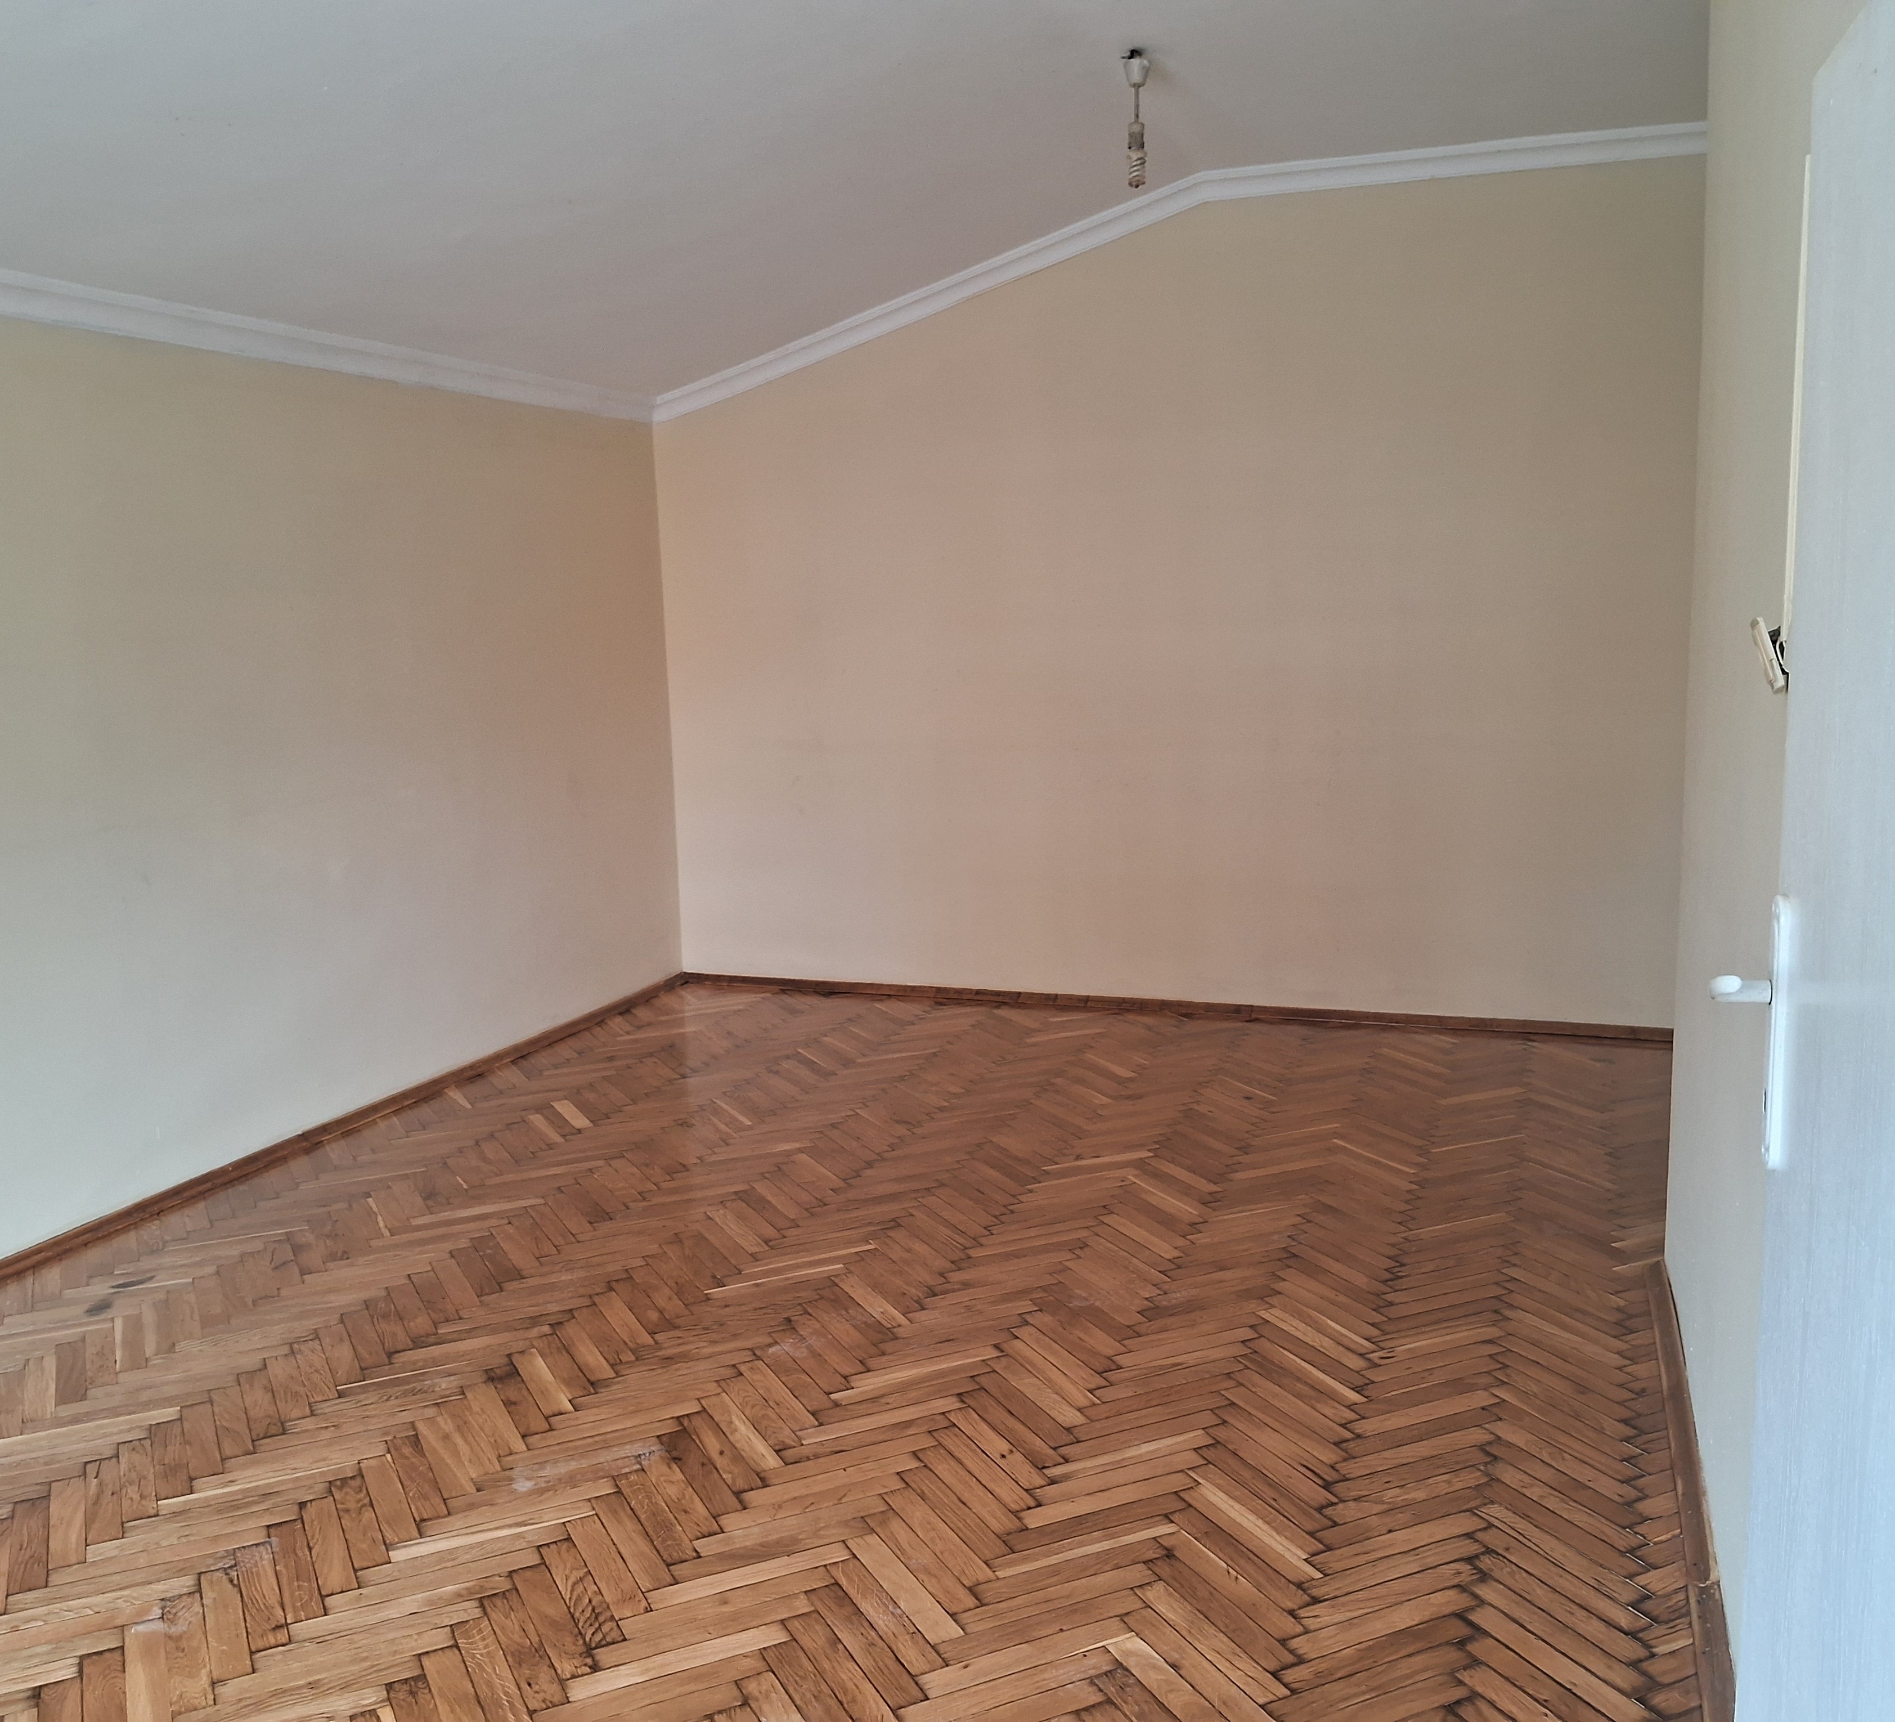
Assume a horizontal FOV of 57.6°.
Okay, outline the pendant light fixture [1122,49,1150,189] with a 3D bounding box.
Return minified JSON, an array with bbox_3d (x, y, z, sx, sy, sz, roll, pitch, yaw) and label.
[{"bbox_3d":[0.441,-1.733,4.035,0.065,0.307,0.065,2,9,19],"label":"pendant light fixture"}]

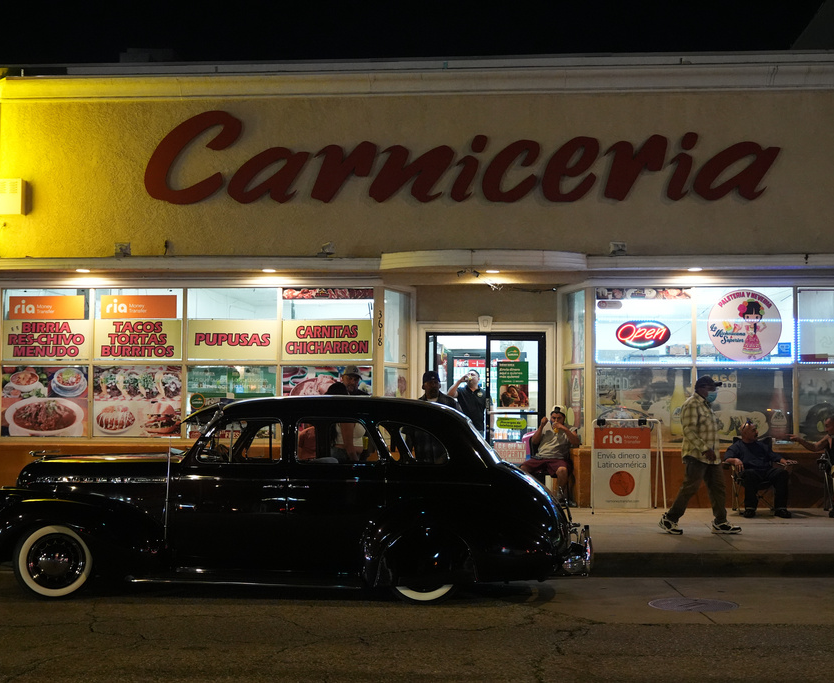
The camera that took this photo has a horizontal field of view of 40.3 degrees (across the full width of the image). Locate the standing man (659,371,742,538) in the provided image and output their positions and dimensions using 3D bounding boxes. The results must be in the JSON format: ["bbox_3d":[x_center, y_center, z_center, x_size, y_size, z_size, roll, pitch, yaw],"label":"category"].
[{"bbox_3d":[2.951,1.179,11.876,0.790,1.630,0.550,0,-2,5],"label":"standing man"}]

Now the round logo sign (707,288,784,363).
[{"bbox_3d":[4.013,-0.193,13.904,0.887,0.887,0.030,0,-2,4],"label":"round logo sign"}]

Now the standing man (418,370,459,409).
[{"bbox_3d":[0.200,1.170,12.528,0.568,1.679,0.365,0,-2,-5],"label":"standing man"}]

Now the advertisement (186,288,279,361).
[{"bbox_3d":[-2.331,-0.212,14.412,1.196,0.919,0.040,0,-2,4],"label":"advertisement"}]

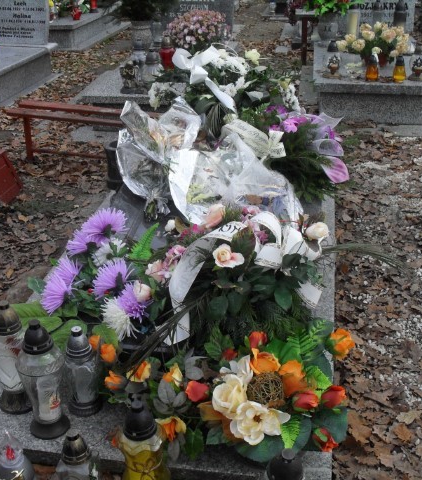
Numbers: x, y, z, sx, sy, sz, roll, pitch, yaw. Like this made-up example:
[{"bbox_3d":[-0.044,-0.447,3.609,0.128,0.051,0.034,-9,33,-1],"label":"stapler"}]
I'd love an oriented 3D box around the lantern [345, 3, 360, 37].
[{"bbox_3d":[1.407,-2.147,6.341,0.117,0.314,0.117,4,27,9],"label":"lantern"}]

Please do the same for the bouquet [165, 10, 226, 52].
[{"bbox_3d":[-0.121,-1.658,5.311,0.470,0.380,0.450,4,27,9],"label":"bouquet"}]

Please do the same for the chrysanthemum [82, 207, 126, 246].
[{"bbox_3d":[-0.398,-0.054,2.420,0.158,0.100,0.125,4,27,9],"label":"chrysanthemum"}]

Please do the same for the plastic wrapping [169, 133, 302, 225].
[{"bbox_3d":[0.111,-0.278,2.920,0.540,0.260,0.470,4,27,9],"label":"plastic wrapping"}]

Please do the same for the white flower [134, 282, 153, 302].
[{"bbox_3d":[-0.212,0.159,2.000,0.052,0.060,0.052,0,27,0],"label":"white flower"}]

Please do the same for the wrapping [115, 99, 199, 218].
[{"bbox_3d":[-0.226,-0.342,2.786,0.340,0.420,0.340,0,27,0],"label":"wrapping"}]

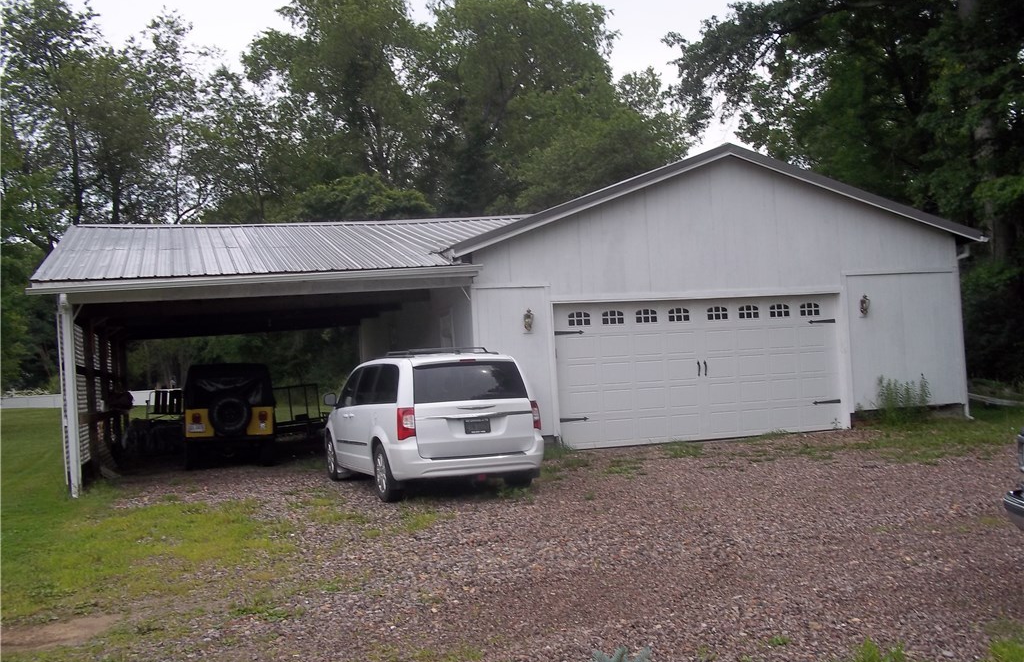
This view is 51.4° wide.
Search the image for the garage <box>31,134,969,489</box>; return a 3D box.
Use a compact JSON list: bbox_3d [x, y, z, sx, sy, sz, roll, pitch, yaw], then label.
[{"bbox_3d":[-0.668,-0.254,22.658,16.079,4.996,12.101,-3,-2,-17],"label":"garage"}]

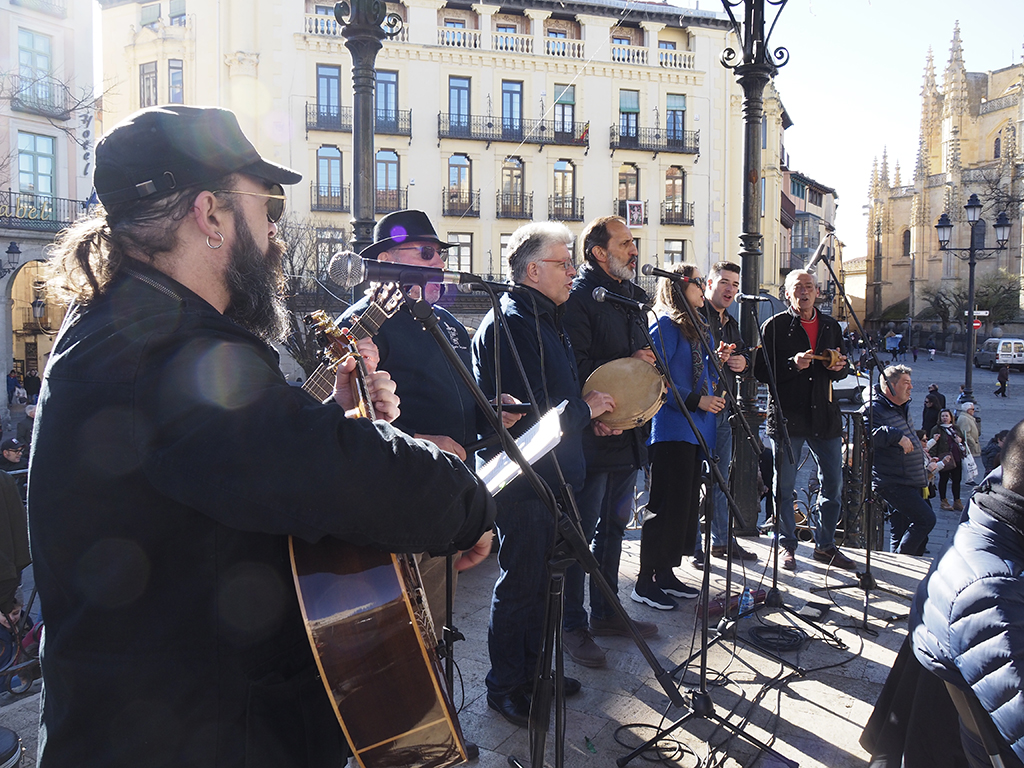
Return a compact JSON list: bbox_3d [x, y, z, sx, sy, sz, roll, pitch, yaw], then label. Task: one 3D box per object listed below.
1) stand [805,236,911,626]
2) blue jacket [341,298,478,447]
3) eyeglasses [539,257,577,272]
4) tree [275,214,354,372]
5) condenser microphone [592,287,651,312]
[{"bbox_3d":[1.740,0.176,4.052,0.600,1.800,0.550,0,3,5],"label":"stand"},{"bbox_3d":[-0.318,0.044,2.520,0.360,0.660,0.520,2,3,30],"label":"blue jacket"},{"bbox_3d":[0.150,-0.412,2.880,0.140,0.045,0.140,1,3,25],"label":"eyeglasses"},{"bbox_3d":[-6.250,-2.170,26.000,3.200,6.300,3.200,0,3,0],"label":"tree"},{"bbox_3d":[0.366,-0.284,2.780,0.195,0.052,0.052,15,3,0],"label":"condenser microphone"}]

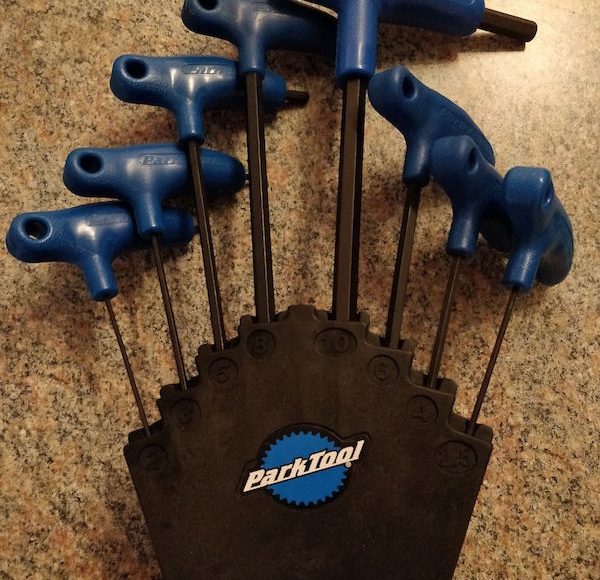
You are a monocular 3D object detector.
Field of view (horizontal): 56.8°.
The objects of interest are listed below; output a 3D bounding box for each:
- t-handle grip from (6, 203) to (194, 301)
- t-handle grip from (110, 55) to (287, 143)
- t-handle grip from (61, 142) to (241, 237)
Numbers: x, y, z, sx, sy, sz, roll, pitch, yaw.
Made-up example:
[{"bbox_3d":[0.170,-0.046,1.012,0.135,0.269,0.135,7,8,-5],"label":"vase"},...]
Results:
[{"bbox_3d":[-0.090,-0.020,0.266,0.088,0.018,0.048,-12,72,-36],"label":"t-handle grip"},{"bbox_3d":[-0.047,-0.098,0.282,0.088,0.018,0.048,-5,75,-18],"label":"t-handle grip"},{"bbox_3d":[-0.067,-0.051,0.272,0.088,0.018,0.048,-8,74,-27],"label":"t-handle grip"}]

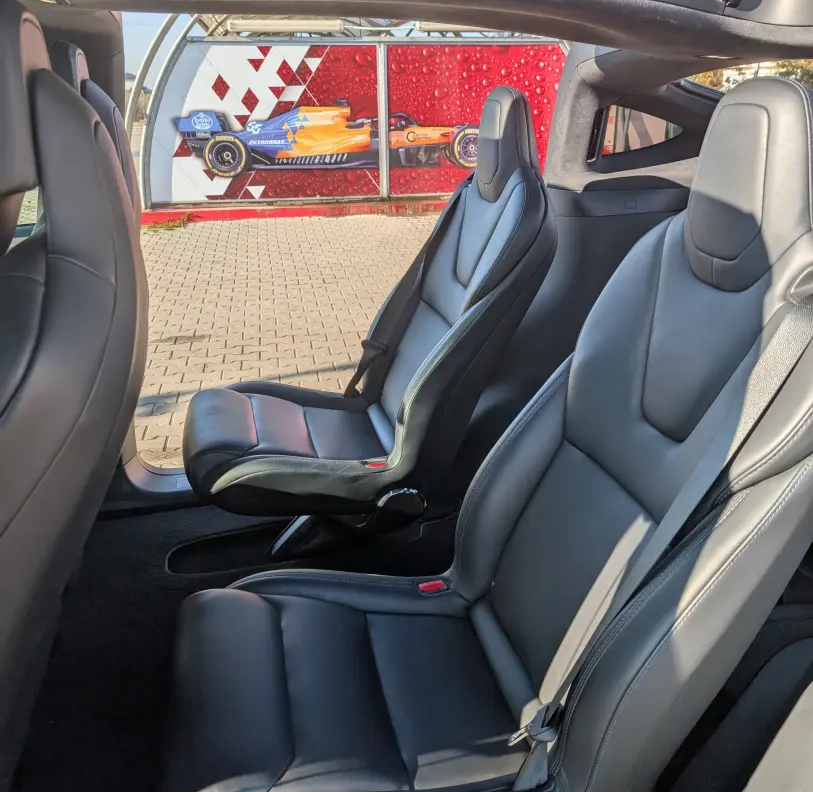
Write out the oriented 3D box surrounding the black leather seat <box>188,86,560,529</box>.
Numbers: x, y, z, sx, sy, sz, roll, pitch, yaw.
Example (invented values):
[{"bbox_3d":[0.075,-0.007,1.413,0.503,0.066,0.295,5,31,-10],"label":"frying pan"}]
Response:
[{"bbox_3d":[-0.109,-0.219,1.766,0.876,0.947,0.522,-6,23,-12],"label":"black leather seat"}]

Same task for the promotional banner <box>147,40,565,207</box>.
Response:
[{"bbox_3d":[-0.314,-3.168,8.666,5.430,1.705,0.060,-5,23,-9],"label":"promotional banner"}]

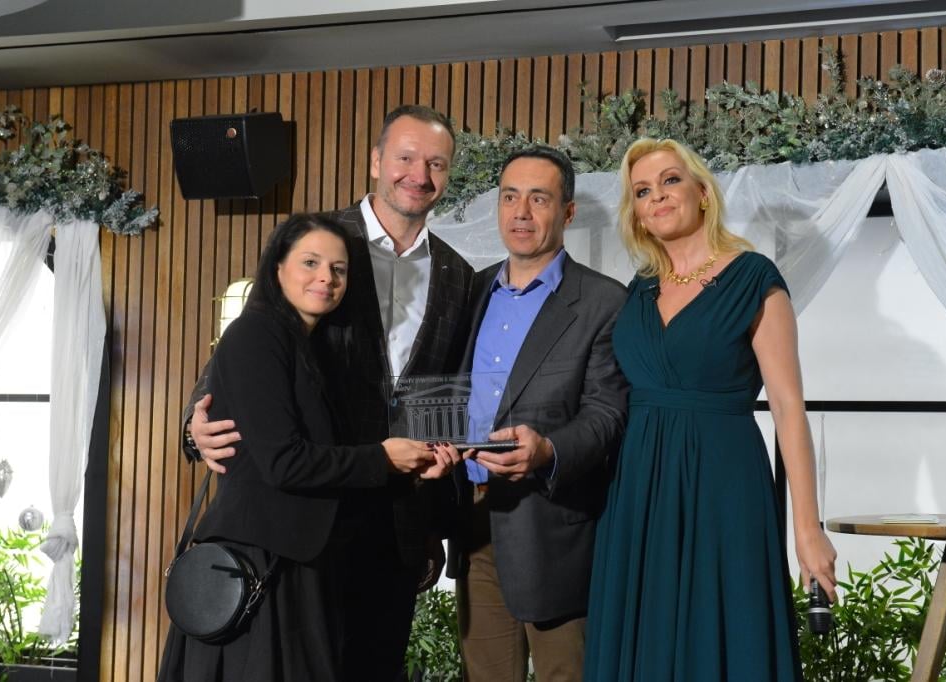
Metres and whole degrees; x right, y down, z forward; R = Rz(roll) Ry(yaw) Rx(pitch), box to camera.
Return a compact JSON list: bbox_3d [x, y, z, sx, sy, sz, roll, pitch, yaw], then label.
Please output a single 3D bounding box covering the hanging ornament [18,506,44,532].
[{"bbox_3d":[-1.461,0.588,5.450,0.083,0.087,0.083,0,-4,20],"label":"hanging ornament"}]

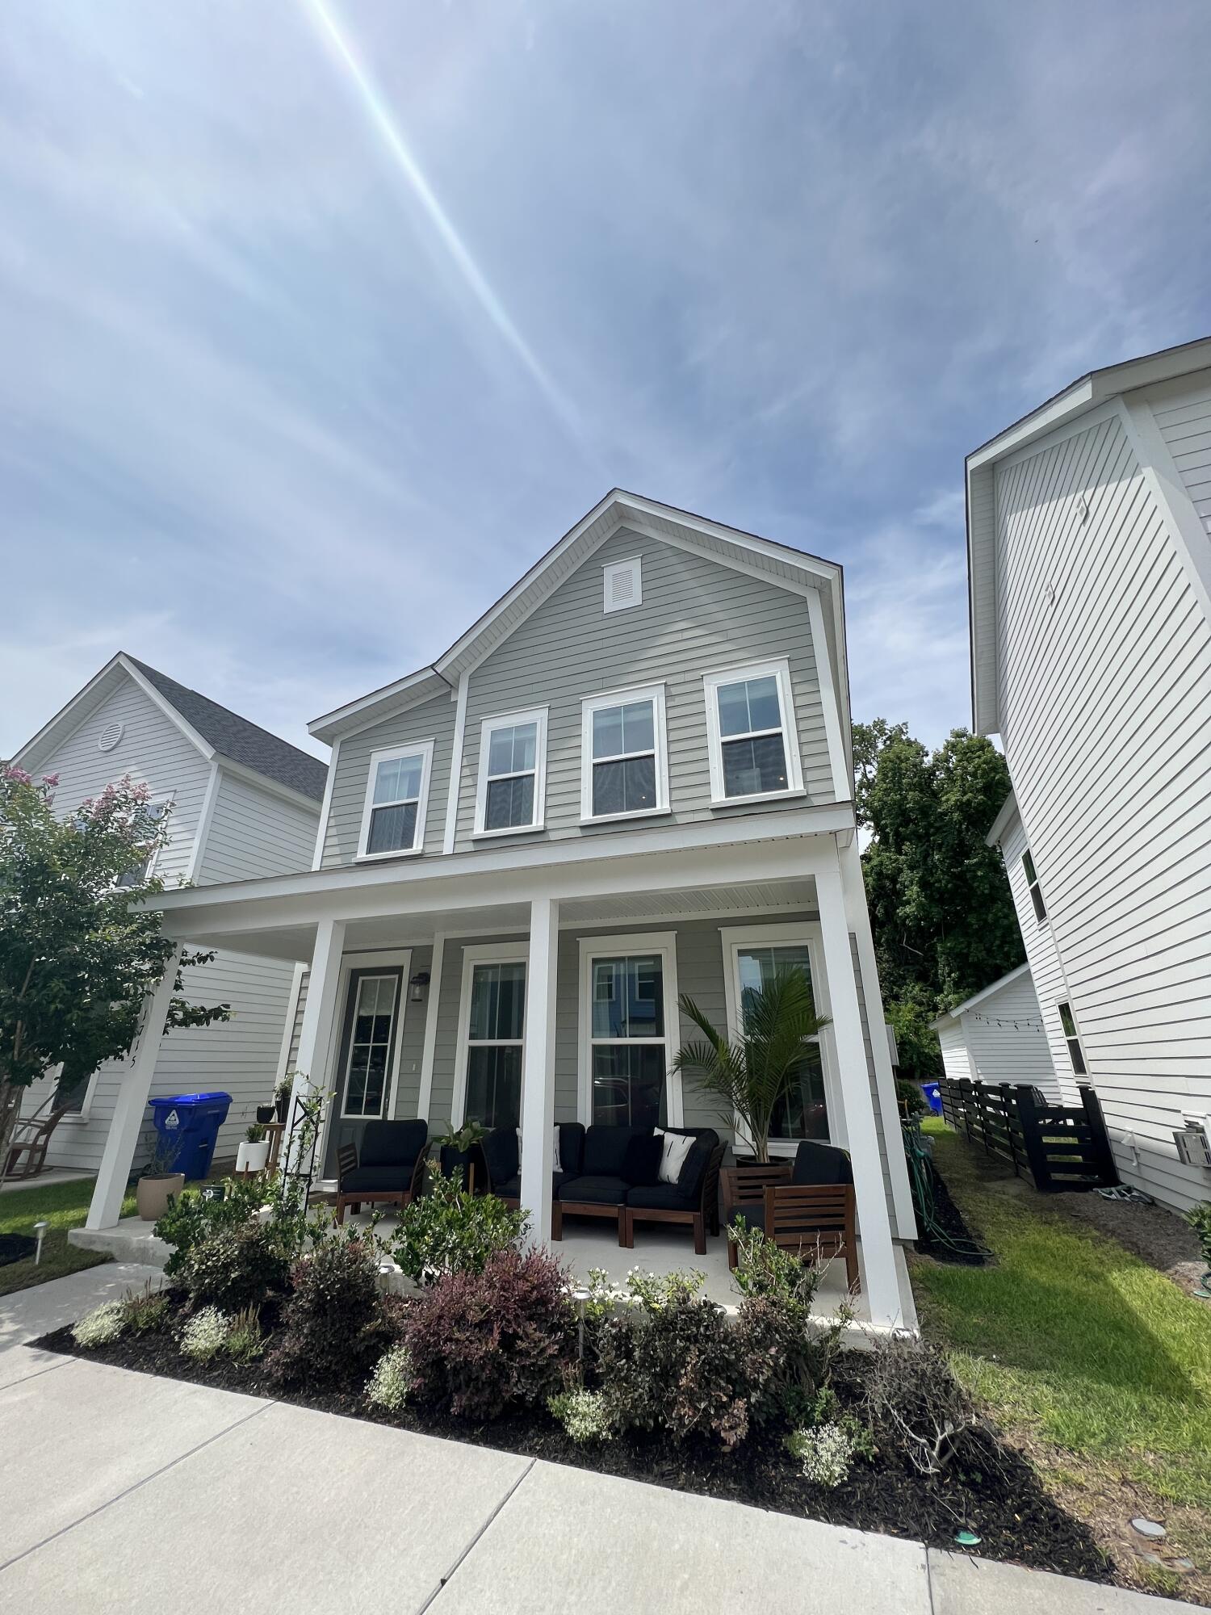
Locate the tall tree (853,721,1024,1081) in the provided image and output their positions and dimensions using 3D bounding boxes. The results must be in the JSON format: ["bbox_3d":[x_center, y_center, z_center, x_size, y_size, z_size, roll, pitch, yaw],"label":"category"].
[{"bbox_3d":[14.317,3.785,26.947,8.000,16.600,7.800,-8,-24,20],"label":"tall tree"}]

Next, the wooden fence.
[{"bbox_3d":[8.164,6.353,12.588,1.100,1.250,10.800,-8,-24,20],"label":"wooden fence"}]

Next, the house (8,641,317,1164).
[{"bbox_3d":[-9.951,2.590,15.890,7.800,10.600,10.400,-8,-24,20],"label":"house"}]

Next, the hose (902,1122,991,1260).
[{"bbox_3d":[3.231,3.581,5.853,0.580,0.960,1.100,-8,-24,20],"label":"hose"}]

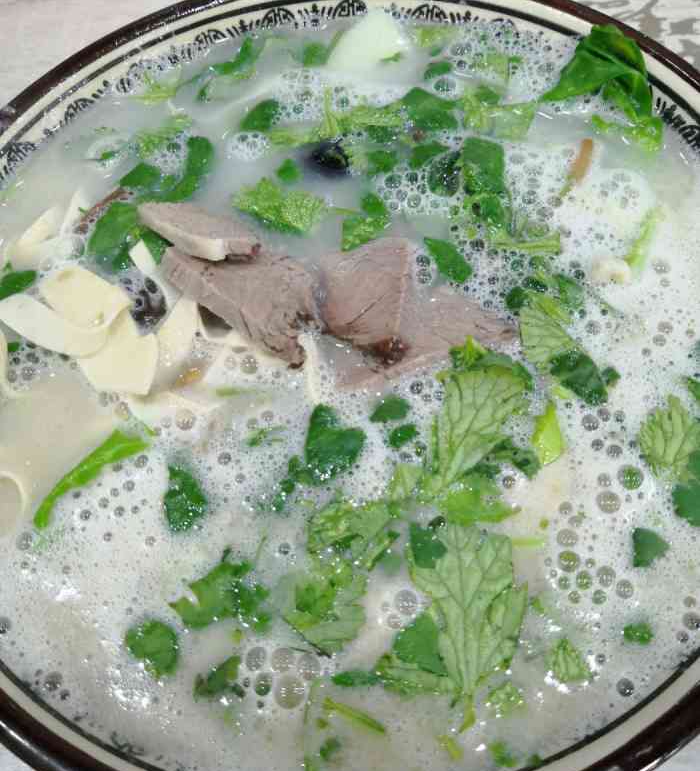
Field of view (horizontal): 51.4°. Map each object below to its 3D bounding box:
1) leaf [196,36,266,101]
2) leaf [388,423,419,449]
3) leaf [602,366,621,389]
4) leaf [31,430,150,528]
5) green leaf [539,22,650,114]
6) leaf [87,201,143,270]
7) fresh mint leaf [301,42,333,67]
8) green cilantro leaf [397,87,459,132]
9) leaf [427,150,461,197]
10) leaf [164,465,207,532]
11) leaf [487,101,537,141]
[{"bbox_3d":[-0.038,-0.100,0.231,0.013,0.006,0.032,37,73,19],"label":"leaf"},{"bbox_3d":[0.013,0.013,0.184,0.009,0.004,0.004,-42,69,-14],"label":"leaf"},{"bbox_3d":[0.067,-0.002,0.186,0.004,0.003,0.005,37,73,19],"label":"leaf"},{"bbox_3d":[-0.067,0.023,0.184,0.033,0.008,0.010,-40,68,-14],"label":"leaf"},{"bbox_3d":[0.074,-0.094,0.212,0.031,0.014,0.024,11,66,10],"label":"green leaf"},{"bbox_3d":[-0.068,-0.044,0.212,0.014,0.007,0.023,8,66,8],"label":"leaf"},{"bbox_3d":[-0.011,-0.110,0.243,0.010,0.004,0.011,-4,65,3],"label":"fresh mint leaf"},{"bbox_3d":[0.024,-0.083,0.218,0.018,0.005,0.016,2,65,5],"label":"green cilantro leaf"},{"bbox_3d":[0.028,-0.064,0.218,0.009,0.005,0.018,5,65,7],"label":"leaf"},{"bbox_3d":[-0.041,0.028,0.181,0.010,0.004,0.017,-3,65,3],"label":"leaf"},{"bbox_3d":[0.050,-0.081,0.224,0.015,0.004,0.014,-1,65,4],"label":"leaf"}]

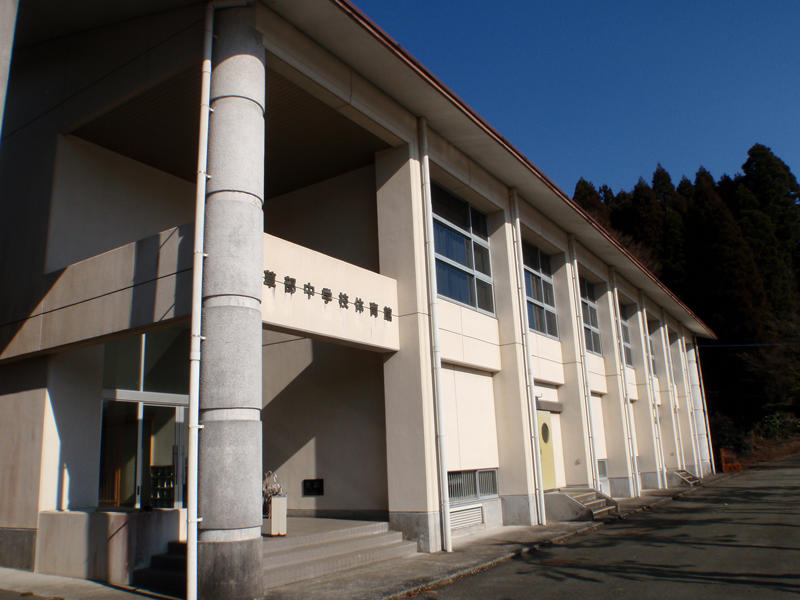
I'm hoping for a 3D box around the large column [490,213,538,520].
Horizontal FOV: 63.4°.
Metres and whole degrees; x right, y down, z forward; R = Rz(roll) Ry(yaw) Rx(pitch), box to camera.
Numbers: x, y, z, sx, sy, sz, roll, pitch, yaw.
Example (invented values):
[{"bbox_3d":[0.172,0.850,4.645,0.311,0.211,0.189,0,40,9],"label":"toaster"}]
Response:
[{"bbox_3d":[2.802,1.440,16.622,0.708,8.181,0.697,-11,-16,32],"label":"large column"}]

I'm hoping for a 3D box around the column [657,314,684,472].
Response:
[{"bbox_3d":[12.949,4.732,31.776,0.708,8.181,0.697,-11,-16,32],"label":"column"}]

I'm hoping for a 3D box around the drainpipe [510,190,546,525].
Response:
[{"bbox_3d":[3.234,1.166,16.372,0.113,8.554,0.113,-11,-16,32],"label":"drainpipe"}]

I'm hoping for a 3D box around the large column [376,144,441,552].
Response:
[{"bbox_3d":[0.219,0.691,11.917,0.794,7.360,0.713,-11,-16,32],"label":"large column"}]

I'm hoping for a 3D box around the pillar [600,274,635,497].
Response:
[{"bbox_3d":[7.309,2.924,22.515,0.759,7.510,0.713,-11,-16,32],"label":"pillar"}]

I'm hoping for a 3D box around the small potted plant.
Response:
[{"bbox_3d":[-2.242,3.530,11.392,0.389,1.085,0.389,-11,-16,32],"label":"small potted plant"}]

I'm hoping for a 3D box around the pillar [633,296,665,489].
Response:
[{"bbox_3d":[10.395,3.903,27.961,0.708,8.181,0.697,-11,-16,32],"label":"pillar"}]

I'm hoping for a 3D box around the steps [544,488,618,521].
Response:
[{"bbox_3d":[4.737,5.459,17.355,1.539,0.632,2.560,-11,-16,32],"label":"steps"}]

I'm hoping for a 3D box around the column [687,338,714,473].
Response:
[{"bbox_3d":[16.721,5.990,36.577,0.736,7.498,0.736,-11,-16,32],"label":"column"}]

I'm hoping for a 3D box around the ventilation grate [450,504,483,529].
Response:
[{"bbox_3d":[1.428,4.710,14.028,0.097,0.356,1.620,-11,-16,32],"label":"ventilation grate"}]

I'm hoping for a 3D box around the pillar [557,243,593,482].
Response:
[{"bbox_3d":[4.950,2.169,18.982,0.759,7.394,0.713,-11,-16,32],"label":"pillar"}]

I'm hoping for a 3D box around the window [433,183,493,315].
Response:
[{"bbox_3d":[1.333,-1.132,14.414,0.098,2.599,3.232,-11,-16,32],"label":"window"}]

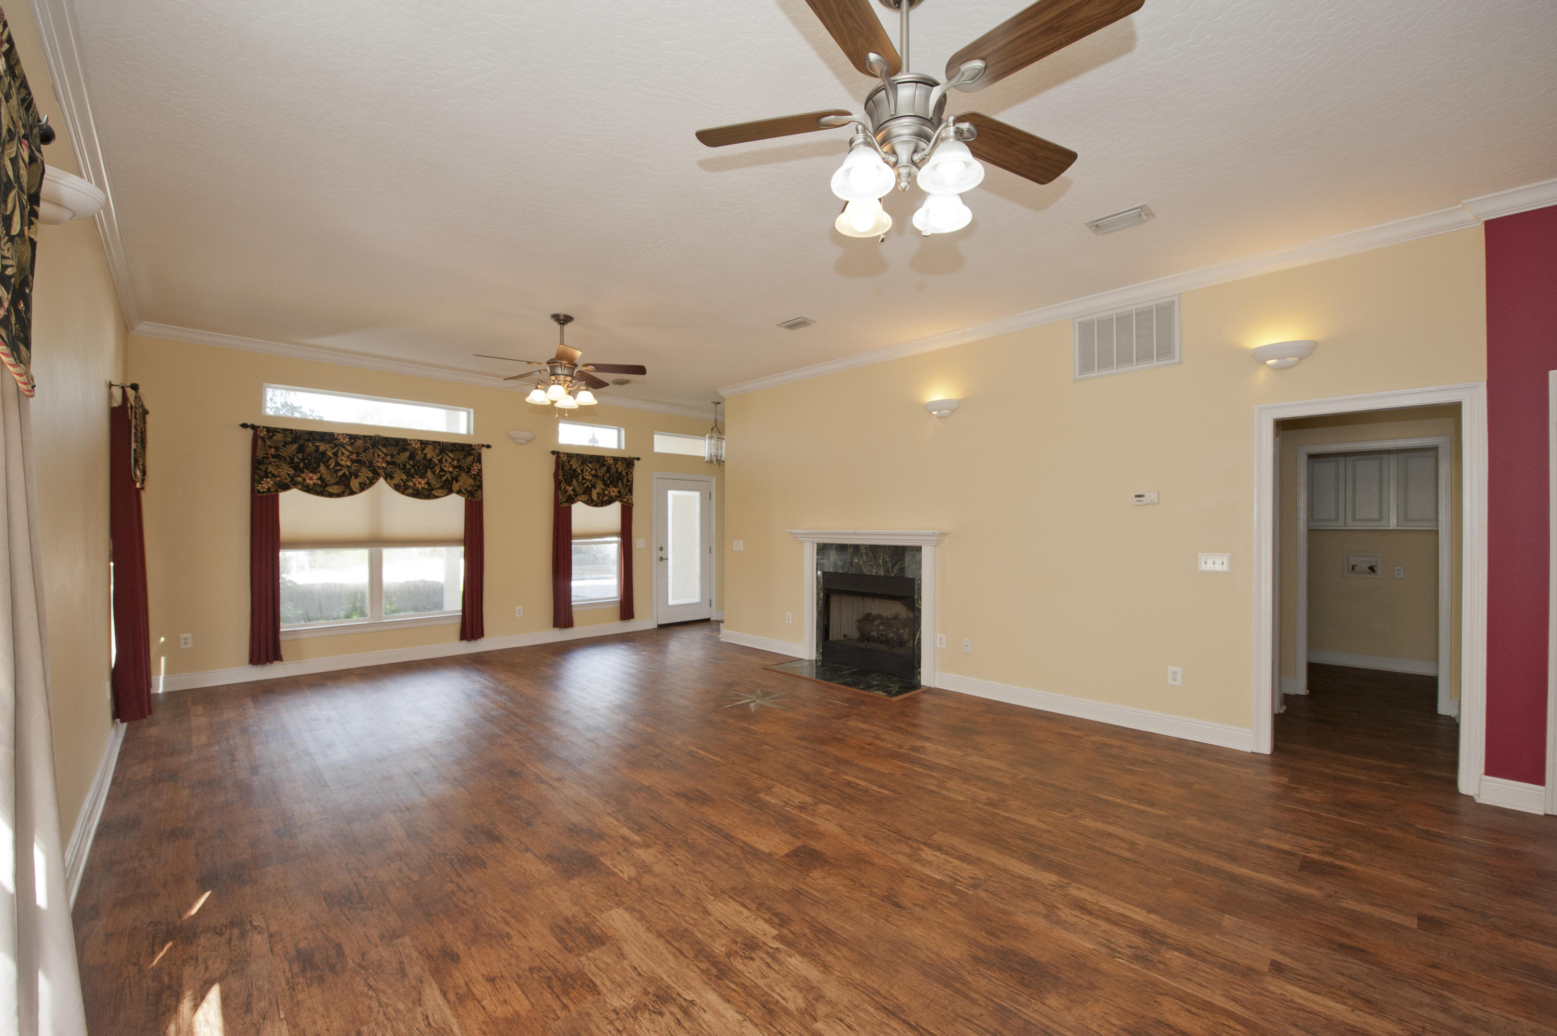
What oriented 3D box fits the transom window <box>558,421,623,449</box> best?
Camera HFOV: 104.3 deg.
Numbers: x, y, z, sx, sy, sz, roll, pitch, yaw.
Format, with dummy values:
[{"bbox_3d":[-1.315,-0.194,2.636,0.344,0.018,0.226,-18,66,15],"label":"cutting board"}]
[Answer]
[{"bbox_3d":[-2.383,-1.041,7.713,0.893,0.281,0.090,1,-1,-44],"label":"transom window"}]

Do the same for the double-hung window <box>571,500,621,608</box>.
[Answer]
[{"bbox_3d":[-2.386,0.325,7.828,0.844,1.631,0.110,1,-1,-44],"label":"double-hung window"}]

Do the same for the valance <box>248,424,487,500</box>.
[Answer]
[{"bbox_3d":[-3.999,-0.509,6.088,1.970,0.647,0.120,1,-1,-44],"label":"valance"}]

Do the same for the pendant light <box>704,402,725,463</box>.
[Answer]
[{"bbox_3d":[-0.837,-1.135,8.128,0.290,0.858,0.290,0,-1,0],"label":"pendant light"}]

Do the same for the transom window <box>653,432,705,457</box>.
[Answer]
[{"bbox_3d":[-1.415,-1.036,8.662,0.896,0.277,0.090,1,-1,-44],"label":"transom window"}]

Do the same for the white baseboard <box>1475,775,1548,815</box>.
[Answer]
[{"bbox_3d":[3.554,1.342,2.947,0.219,0.134,0.028,-1,-1,45],"label":"white baseboard"}]

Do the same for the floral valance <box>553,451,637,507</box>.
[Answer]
[{"bbox_3d":[-2.312,-0.472,7.738,1.105,0.668,0.120,1,-1,-44],"label":"floral valance"}]

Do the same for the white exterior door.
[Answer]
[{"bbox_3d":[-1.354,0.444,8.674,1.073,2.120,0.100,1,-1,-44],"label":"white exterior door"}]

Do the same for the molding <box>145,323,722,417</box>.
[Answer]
[{"bbox_3d":[-3.035,-1.511,6.970,6.044,0.099,0.090,1,-1,-44],"label":"molding"}]

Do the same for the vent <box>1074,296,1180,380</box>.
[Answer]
[{"bbox_3d":[2.402,-1.239,4.204,0.030,0.459,0.668,1,-1,-44],"label":"vent"}]

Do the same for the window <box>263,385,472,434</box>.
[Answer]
[{"bbox_3d":[-4.082,-1.081,6.179,1.803,0.290,0.100,1,-1,-44],"label":"window"}]

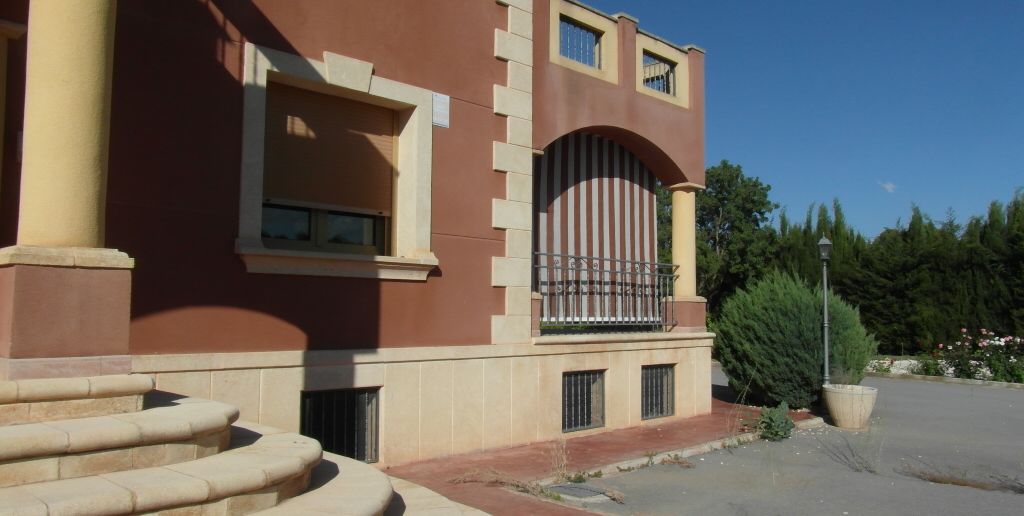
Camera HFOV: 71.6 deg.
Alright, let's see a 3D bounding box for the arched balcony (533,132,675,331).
[{"bbox_3d":[1.181,-0.395,9.142,2.890,2.608,0.650,4,-6,-42],"label":"arched balcony"}]

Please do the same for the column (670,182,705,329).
[{"bbox_3d":[2.608,0.003,10.705,0.440,2.180,0.440,4,-6,-42],"label":"column"}]

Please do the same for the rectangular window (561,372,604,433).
[{"bbox_3d":[0.849,1.756,8.768,0.810,0.755,0.130,4,-6,-42],"label":"rectangular window"}]

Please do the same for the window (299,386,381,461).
[{"bbox_3d":[-1.586,1.574,6.537,0.855,0.755,0.130,4,-6,-42],"label":"window"}]

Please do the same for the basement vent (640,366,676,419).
[{"bbox_3d":[1.998,1.842,9.820,0.850,0.755,0.130,4,-6,-42],"label":"basement vent"}]

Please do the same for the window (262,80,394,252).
[{"bbox_3d":[-1.746,-0.798,6.856,1.530,1.550,0.160,4,-6,-42],"label":"window"}]

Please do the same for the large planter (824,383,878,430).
[{"bbox_3d":[4.633,2.038,9.704,0.680,0.530,0.680,0,-4,0],"label":"large planter"}]

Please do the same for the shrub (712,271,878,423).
[{"bbox_3d":[4.825,1.349,12.145,2.700,2.220,2.600,0,-4,0],"label":"shrub"}]

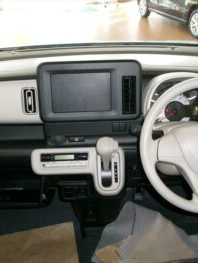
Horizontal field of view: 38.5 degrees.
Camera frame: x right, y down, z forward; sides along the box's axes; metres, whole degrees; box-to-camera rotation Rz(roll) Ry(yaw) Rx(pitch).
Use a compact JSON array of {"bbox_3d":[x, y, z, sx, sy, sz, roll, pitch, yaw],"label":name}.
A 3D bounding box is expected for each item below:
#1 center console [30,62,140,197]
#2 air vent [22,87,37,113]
[{"bbox_3d":[-0.040,-0.003,0.983,0.355,0.430,0.190,-2,29,2],"label":"center console"},{"bbox_3d":[-0.249,-0.107,1.015,0.050,0.094,0.030,-2,21,2],"label":"air vent"}]

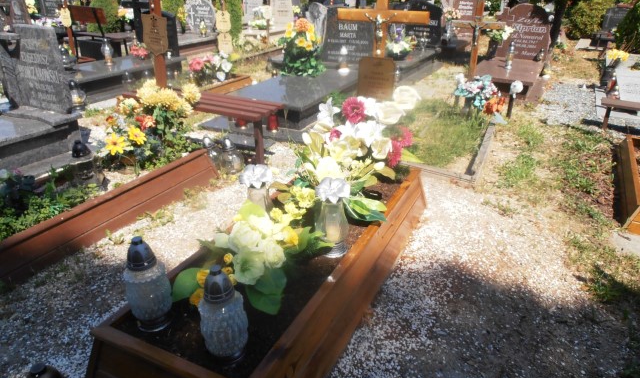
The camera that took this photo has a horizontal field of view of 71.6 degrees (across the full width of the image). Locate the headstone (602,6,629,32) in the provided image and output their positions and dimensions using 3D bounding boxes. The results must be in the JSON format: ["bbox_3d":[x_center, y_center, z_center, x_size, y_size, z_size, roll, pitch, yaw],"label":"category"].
[{"bbox_3d":[6.950,-3.985,10.400,0.680,0.620,0.120,12,26,24],"label":"headstone"}]

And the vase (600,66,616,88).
[{"bbox_3d":[3.706,-1.432,5.700,0.150,0.290,0.150,12,28,26],"label":"vase"}]

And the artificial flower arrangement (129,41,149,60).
[{"bbox_3d":[-2.536,-1.935,6.200,0.250,0.250,0.220,12,26,24],"label":"artificial flower arrangement"}]

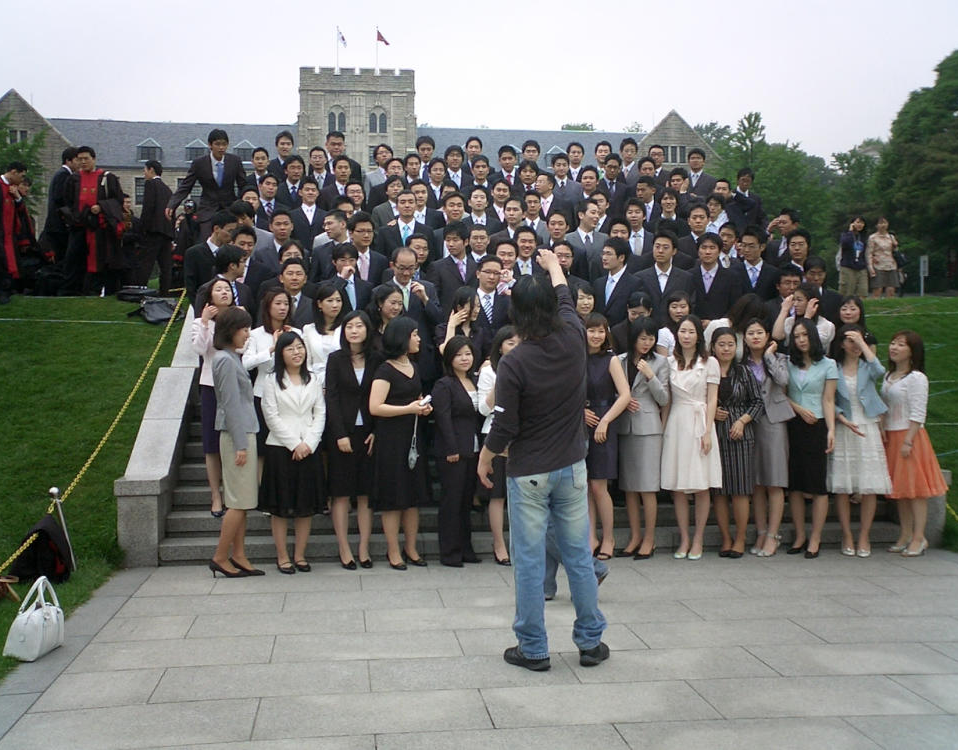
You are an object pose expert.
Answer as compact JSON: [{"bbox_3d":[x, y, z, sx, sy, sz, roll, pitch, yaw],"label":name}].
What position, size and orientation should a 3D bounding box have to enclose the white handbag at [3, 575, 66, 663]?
[{"bbox_3d":[-2.145,1.162,5.138,0.175,0.355,0.290,0,1,6],"label":"white handbag"}]

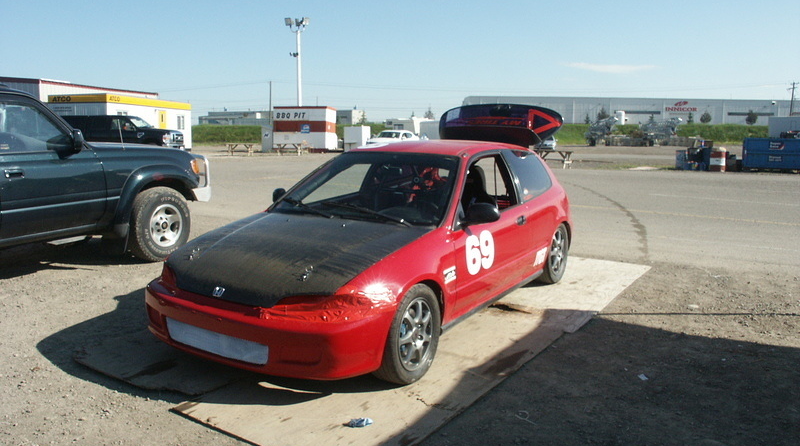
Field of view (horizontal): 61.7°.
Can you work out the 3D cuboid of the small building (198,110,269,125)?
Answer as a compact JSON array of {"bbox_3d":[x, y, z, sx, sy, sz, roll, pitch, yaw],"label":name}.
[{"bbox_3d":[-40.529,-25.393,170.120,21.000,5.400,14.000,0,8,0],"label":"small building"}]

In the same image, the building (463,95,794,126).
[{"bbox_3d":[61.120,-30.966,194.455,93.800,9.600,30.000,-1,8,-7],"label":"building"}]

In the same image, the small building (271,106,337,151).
[{"bbox_3d":[-6.436,-6.346,44.954,3.390,2.850,3.800,0,8,0],"label":"small building"}]

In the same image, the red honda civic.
[{"bbox_3d":[0.037,-0.035,5.270,1.720,1.490,4.070,5,9,31],"label":"red honda civic"}]

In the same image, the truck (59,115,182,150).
[{"bbox_3d":[-13.499,-4.071,32.047,5.900,1.960,2.030,1,8,10],"label":"truck"}]

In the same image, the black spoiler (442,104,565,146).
[{"bbox_3d":[0.865,-0.951,6.528,1.280,0.410,0.600,5,9,31],"label":"black spoiler"}]

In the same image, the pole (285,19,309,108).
[{"bbox_3d":[-8.631,-11.718,55.908,2.000,10.400,1.200,0,8,0],"label":"pole"}]

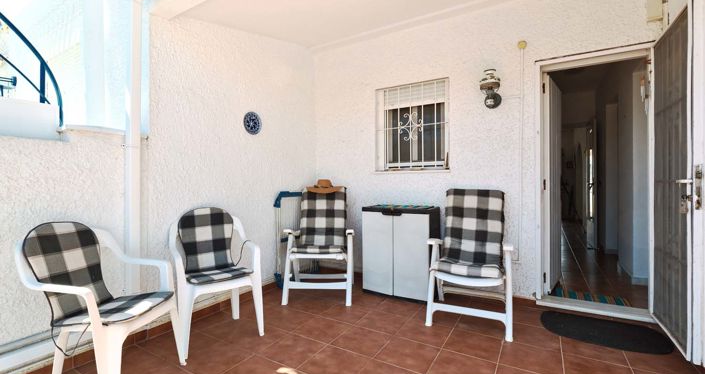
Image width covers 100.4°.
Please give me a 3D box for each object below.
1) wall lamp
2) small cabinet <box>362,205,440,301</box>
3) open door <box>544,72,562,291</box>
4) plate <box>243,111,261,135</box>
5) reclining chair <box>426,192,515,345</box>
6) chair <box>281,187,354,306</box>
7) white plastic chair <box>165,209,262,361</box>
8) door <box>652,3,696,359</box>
[{"bbox_3d":[1.250,-0.885,2.645,0.180,0.320,0.240,0,0,28],"label":"wall lamp"},{"bbox_3d":[0.514,0.648,3.042,0.690,0.873,0.385,0,0,30],"label":"small cabinet"},{"bbox_3d":[1.985,-0.025,2.886,0.045,1.980,0.690,0,0,45],"label":"open door"},{"bbox_3d":[-0.960,-0.618,2.855,0.025,0.220,0.220,0,0,31],"label":"plate"},{"bbox_3d":[0.983,0.552,2.452,0.615,1.066,0.690,0,0,25],"label":"reclining chair"},{"bbox_3d":[-0.315,0.545,3.000,0.650,1.075,0.680,0,0,2],"label":"chair"},{"bbox_3d":[-1.000,0.635,2.165,0.575,0.900,0.550,0,0,-39],"label":"white plastic chair"},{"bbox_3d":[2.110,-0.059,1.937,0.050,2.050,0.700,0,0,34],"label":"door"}]

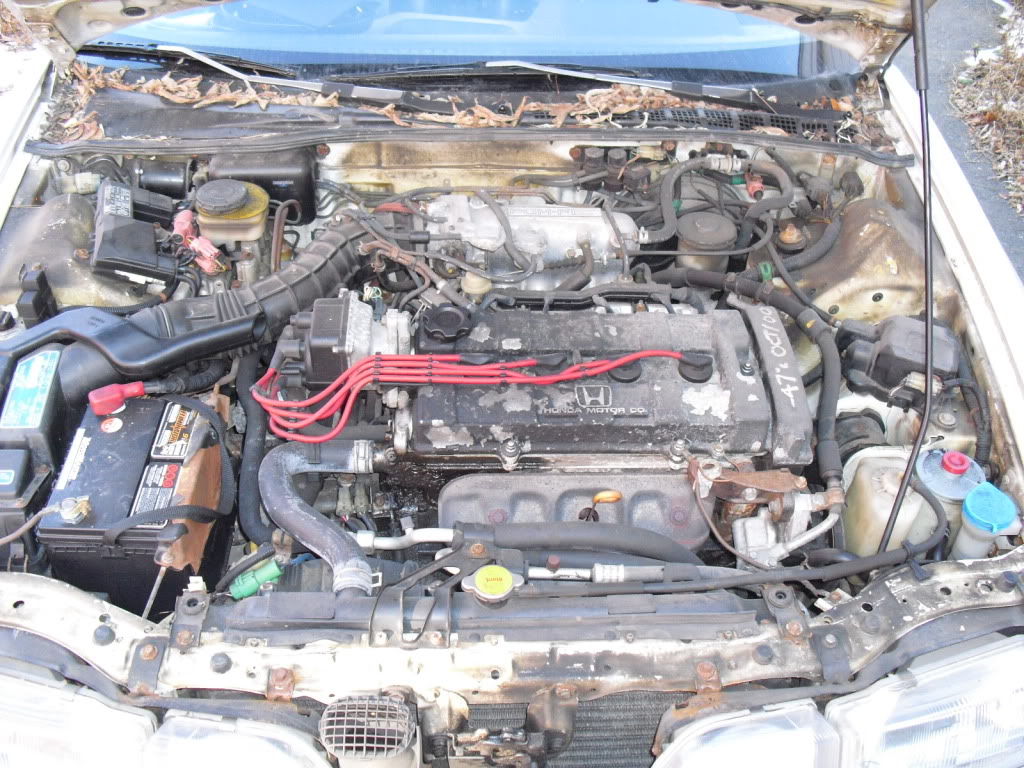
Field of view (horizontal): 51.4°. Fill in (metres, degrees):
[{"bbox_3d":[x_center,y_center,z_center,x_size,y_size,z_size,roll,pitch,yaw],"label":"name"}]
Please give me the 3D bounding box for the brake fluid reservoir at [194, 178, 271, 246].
[{"bbox_3d":[-0.377,-0.232,1.430,0.098,0.060,0.085,-1,39,-3],"label":"brake fluid reservoir"}]

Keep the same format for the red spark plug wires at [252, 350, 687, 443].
[{"bbox_3d":[-0.050,0.012,1.240,0.500,0.070,0.100,-1,39,-3],"label":"red spark plug wires"}]

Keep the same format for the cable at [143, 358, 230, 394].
[{"bbox_3d":[-0.459,-0.016,1.513,0.120,0.050,0.090,0,42,0],"label":"cable"}]

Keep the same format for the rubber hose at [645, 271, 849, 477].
[{"bbox_3d":[0.315,-0.031,1.476,0.250,0.150,0.330,0,42,0],"label":"rubber hose"}]

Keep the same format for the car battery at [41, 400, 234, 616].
[{"bbox_3d":[-0.498,0.182,1.479,0.175,0.215,0.230,-1,42,-1],"label":"car battery"}]

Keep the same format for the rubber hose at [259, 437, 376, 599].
[{"bbox_3d":[-0.209,0.139,1.135,0.132,0.070,0.215,-1,39,-3],"label":"rubber hose"}]

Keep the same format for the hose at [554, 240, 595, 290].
[{"bbox_3d":[0.091,-0.171,1.535,0.060,0.055,0.060,0,42,0],"label":"hose"}]

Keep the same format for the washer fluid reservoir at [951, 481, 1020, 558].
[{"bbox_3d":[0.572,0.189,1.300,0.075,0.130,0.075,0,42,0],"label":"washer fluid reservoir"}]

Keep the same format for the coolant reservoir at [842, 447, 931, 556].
[{"bbox_3d":[0.472,0.196,1.367,0.110,0.180,0.130,0,42,0],"label":"coolant reservoir"}]

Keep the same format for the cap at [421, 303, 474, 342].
[{"bbox_3d":[-0.078,-0.074,1.290,0.061,0.025,0.061,-1,39,-3],"label":"cap"}]

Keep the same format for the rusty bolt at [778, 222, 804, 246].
[{"bbox_3d":[0.375,-0.201,1.430,0.034,0.025,0.034,-1,39,-3],"label":"rusty bolt"}]

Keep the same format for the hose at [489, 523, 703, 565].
[{"bbox_3d":[0.112,0.197,1.321,0.265,0.075,0.050,0,42,0],"label":"hose"}]

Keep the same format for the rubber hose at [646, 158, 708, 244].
[{"bbox_3d":[0.221,-0.243,1.420,0.083,0.075,0.105,-1,39,-3],"label":"rubber hose"}]

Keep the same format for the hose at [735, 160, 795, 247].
[{"bbox_3d":[0.345,-0.245,1.460,0.083,0.090,0.080,-1,39,-3],"label":"hose"}]

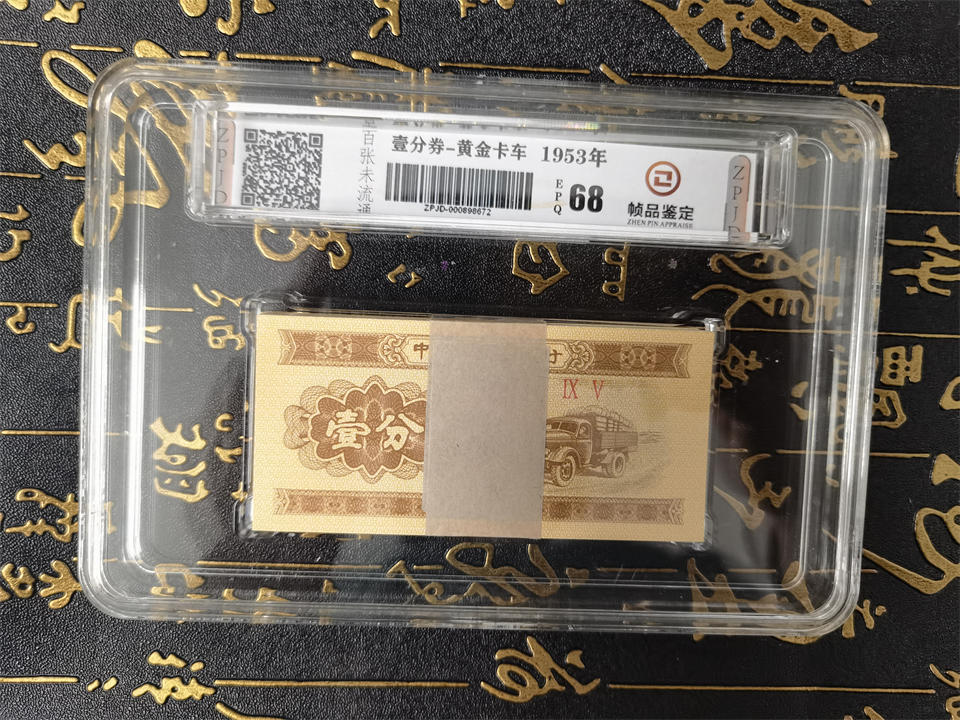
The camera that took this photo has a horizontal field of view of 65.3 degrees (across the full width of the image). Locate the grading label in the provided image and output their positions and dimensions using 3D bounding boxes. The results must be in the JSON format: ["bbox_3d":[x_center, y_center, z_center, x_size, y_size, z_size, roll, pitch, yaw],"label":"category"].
[{"bbox_3d":[0.001,-0.036,0.151,0.109,0.002,0.019,3,92,-2],"label":"grading label"}]

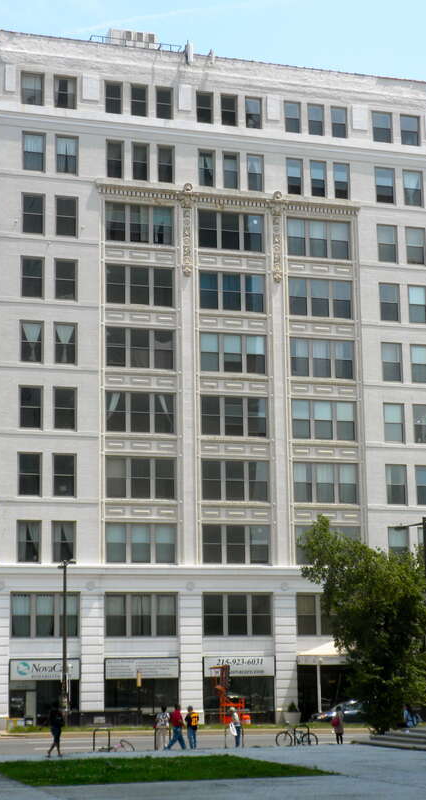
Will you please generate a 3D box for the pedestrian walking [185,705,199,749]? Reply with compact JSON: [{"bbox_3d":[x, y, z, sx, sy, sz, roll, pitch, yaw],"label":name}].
[{"bbox_3d":[-0.840,13.475,56.966,0.520,1.740,0.380,7,-14,-37],"label":"pedestrian walking"}]

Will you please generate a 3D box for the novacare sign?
[{"bbox_3d":[-9.725,15.647,80.519,4.161,1.246,0.200,3,-11,-17],"label":"novacare sign"}]

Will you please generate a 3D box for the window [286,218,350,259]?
[{"bbox_3d":[6.641,-10.024,86.575,4.207,2.446,0.200,3,-11,-17],"label":"window"}]

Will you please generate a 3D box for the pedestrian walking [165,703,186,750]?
[{"bbox_3d":[-1.430,12.496,52.968,0.720,1.720,0.520,-1,-11,3],"label":"pedestrian walking"}]

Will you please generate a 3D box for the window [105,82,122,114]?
[{"bbox_3d":[-6.336,-19.268,88.605,1.123,2.142,0.200,3,-11,-17],"label":"window"}]

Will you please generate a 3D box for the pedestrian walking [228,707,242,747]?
[{"bbox_3d":[0.912,13.186,55.769,0.460,1.614,0.480,-4,-11,14],"label":"pedestrian walking"}]

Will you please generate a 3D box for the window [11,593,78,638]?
[{"bbox_3d":[-9.513,12.222,78.822,3.855,2.477,0.150,3,-12,-17],"label":"window"}]

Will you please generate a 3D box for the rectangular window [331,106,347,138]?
[{"bbox_3d":[7.941,-17.431,87.037,1.037,1.958,0.220,3,-12,-17],"label":"rectangular window"}]

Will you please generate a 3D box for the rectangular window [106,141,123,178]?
[{"bbox_3d":[-5.859,-14.484,83.445,1.002,2.361,0.200,3,-11,-17],"label":"rectangular window"}]

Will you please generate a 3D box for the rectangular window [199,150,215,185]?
[{"bbox_3d":[-0.365,-14.557,87.226,1.035,2.368,0.150,3,-12,-17],"label":"rectangular window"}]

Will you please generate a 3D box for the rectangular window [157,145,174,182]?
[{"bbox_3d":[-2.829,-14.359,84.392,1.041,2.358,0.200,3,-11,-17],"label":"rectangular window"}]

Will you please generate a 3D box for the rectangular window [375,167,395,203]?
[{"bbox_3d":[11.005,-13.624,88.478,1.327,2.368,0.200,3,-12,-17],"label":"rectangular window"}]

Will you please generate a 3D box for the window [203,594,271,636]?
[{"bbox_3d":[1.502,13.001,84.015,4.419,2.579,0.250,3,-12,-17],"label":"window"}]

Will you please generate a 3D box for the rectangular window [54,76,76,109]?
[{"bbox_3d":[-9.200,-19.194,86.671,1.437,2.150,0.200,3,-12,-17],"label":"rectangular window"}]

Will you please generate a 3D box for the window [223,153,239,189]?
[{"bbox_3d":[1.186,-14.751,89.449,1.121,2.467,0.250,3,-12,-17],"label":"window"}]

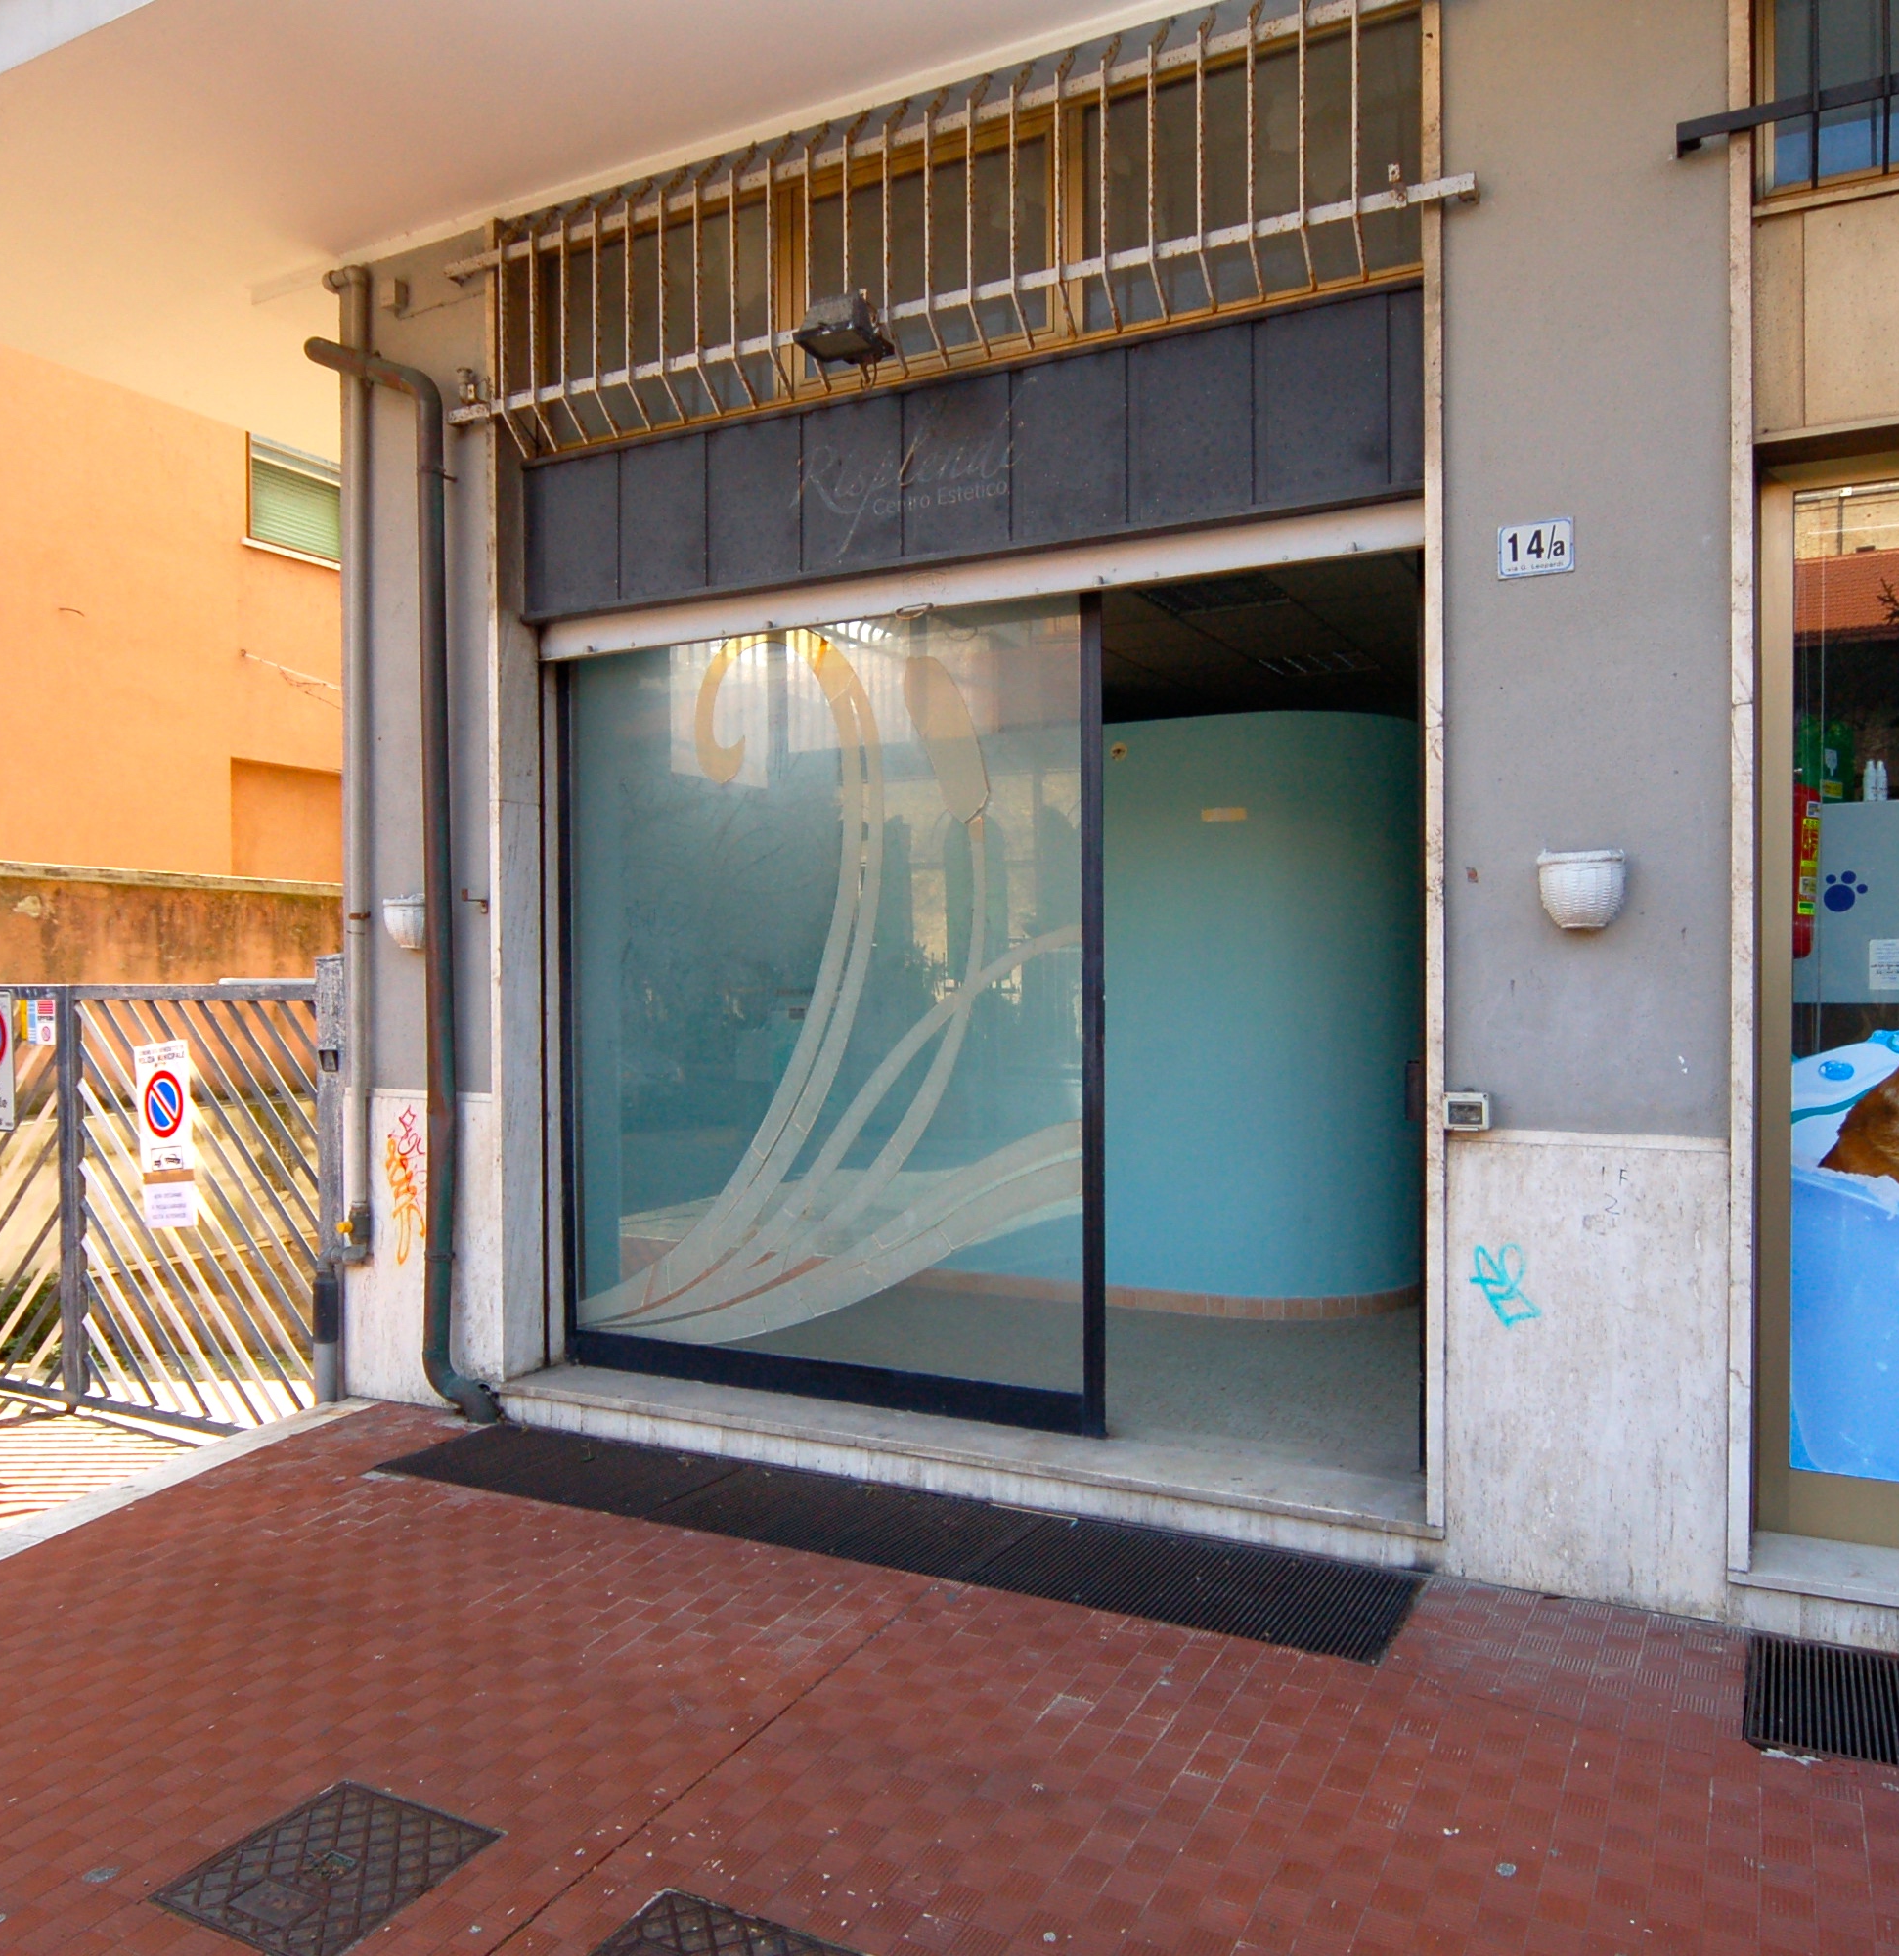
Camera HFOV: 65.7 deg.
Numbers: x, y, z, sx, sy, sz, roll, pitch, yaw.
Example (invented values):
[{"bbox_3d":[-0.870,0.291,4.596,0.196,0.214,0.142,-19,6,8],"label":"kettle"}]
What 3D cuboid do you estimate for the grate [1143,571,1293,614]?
[{"bbox_3d":[1.359,-1.965,7.418,0.600,0.080,0.600,0,0,26],"label":"grate"}]

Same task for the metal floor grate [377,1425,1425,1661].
[{"bbox_3d":[-0.276,1.478,4.040,2.950,0.020,0.540,0,0,26],"label":"metal floor grate"}]

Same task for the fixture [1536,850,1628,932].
[{"bbox_3d":[1.490,-0.206,3.447,0.200,0.190,0.130,0,0,26],"label":"fixture"}]

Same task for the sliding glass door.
[{"bbox_3d":[-0.455,0.086,4.887,2.052,2.613,0.060,0,0,26],"label":"sliding glass door"}]

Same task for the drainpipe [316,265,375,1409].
[{"bbox_3d":[-2.073,-0.481,5.081,0.200,3.930,0.110,0,0,26],"label":"drainpipe"}]

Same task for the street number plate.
[{"bbox_3d":[1.416,-1.034,3.545,0.168,0.127,0.010,0,0,26],"label":"street number plate"}]

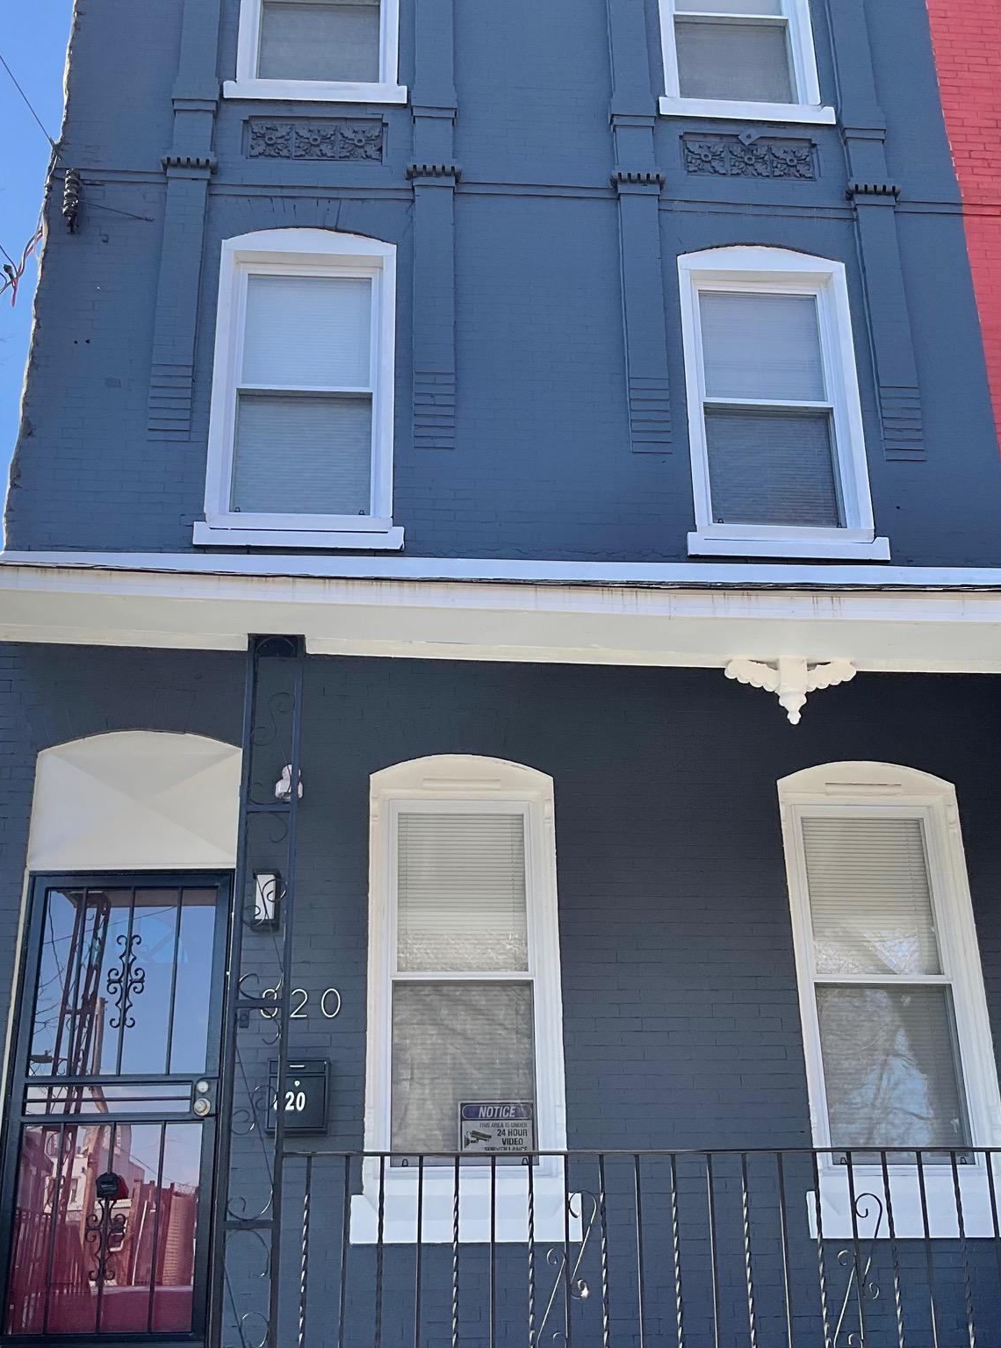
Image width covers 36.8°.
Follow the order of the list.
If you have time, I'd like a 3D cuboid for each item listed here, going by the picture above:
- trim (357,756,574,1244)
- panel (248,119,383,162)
[{"bbox_3d":[-0.166,1.452,7.022,0.925,2.245,0.150,1,-22,-4],"label":"trim"},{"bbox_3d":[-1.074,-3.093,8.752,0.787,0.295,0.060,1,-22,-4],"label":"panel"}]

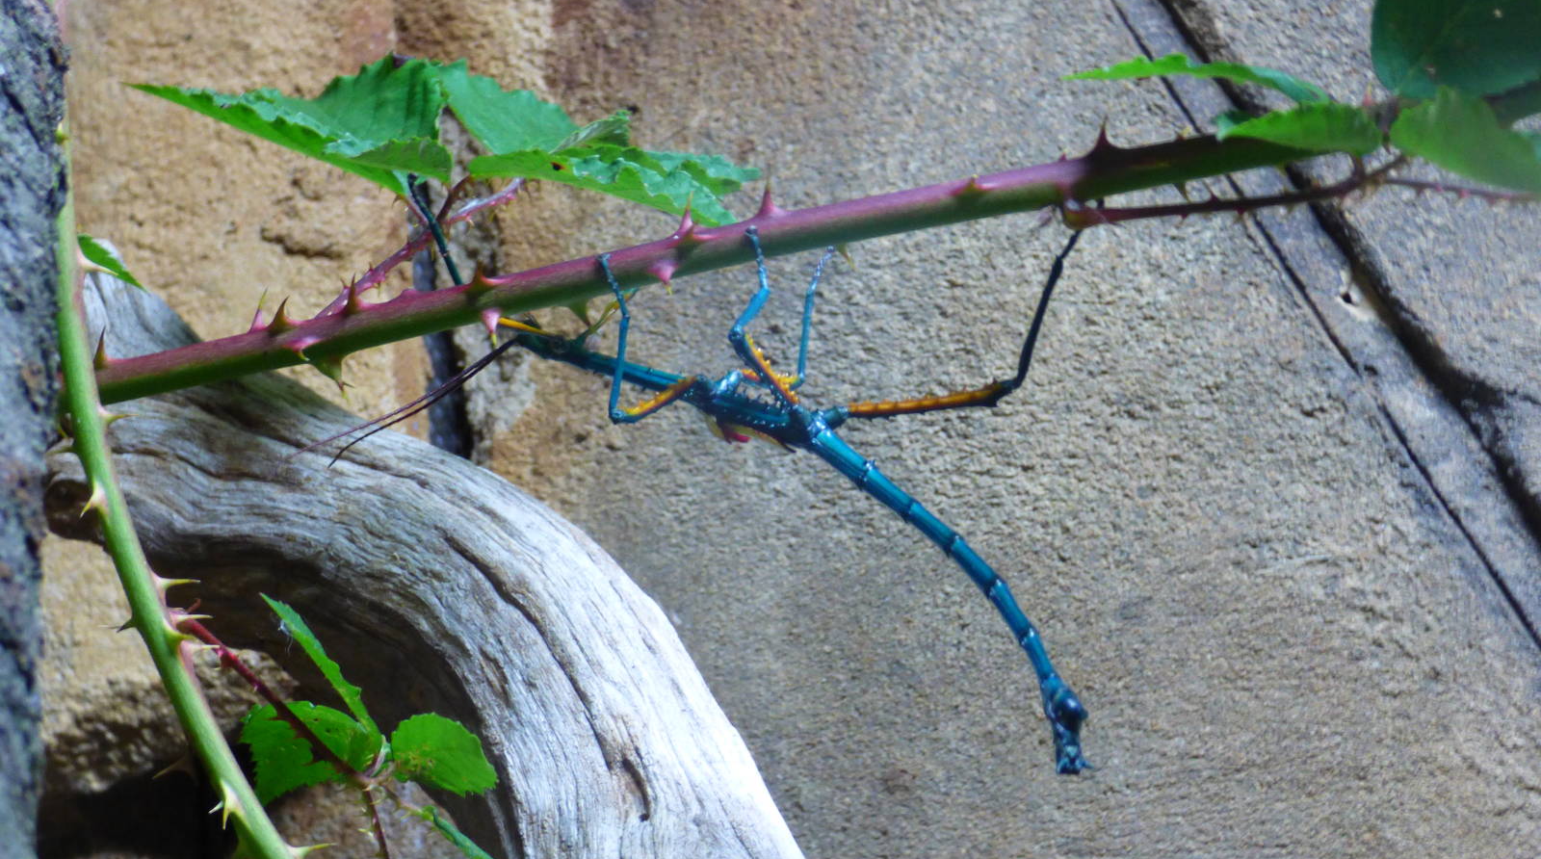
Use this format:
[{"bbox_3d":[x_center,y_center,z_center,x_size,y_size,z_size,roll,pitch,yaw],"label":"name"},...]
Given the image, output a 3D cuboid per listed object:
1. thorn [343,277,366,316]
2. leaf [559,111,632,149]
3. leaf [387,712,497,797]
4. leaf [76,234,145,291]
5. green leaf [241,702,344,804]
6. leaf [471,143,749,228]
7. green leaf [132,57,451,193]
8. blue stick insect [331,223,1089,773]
[{"bbox_3d":[-0.075,-0.024,0.845,0.004,0.007,0.004,0,0,0],"label":"thorn"},{"bbox_3d":[-0.032,-0.055,0.865,0.013,0.007,0.010,0,0,0],"label":"leaf"},{"bbox_3d":[-0.059,0.059,0.850,0.019,0.015,0.009,0,0,0],"label":"leaf"},{"bbox_3d":[-0.122,-0.031,0.860,0.013,0.010,0.010,0,0,0],"label":"leaf"},{"bbox_3d":[-0.088,0.059,0.857,0.019,0.018,0.010,0,0,0],"label":"green leaf"},{"bbox_3d":[-0.029,-0.045,0.850,0.052,0.015,0.028,0,0,0],"label":"leaf"},{"bbox_3d":[-0.087,-0.056,0.855,0.059,0.025,0.032,0,0,0],"label":"green leaf"},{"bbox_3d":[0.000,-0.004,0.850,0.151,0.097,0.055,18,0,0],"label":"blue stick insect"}]

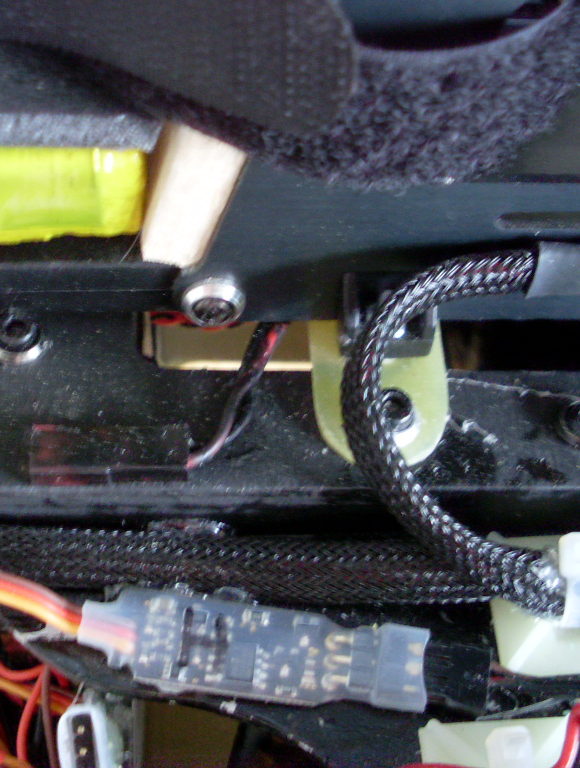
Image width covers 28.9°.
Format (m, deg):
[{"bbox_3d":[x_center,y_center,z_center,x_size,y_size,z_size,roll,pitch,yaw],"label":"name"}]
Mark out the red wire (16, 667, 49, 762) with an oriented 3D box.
[{"bbox_3d":[-0.033,0.041,0.140,0.002,0.006,0.011,10,54,7],"label":"red wire"}]

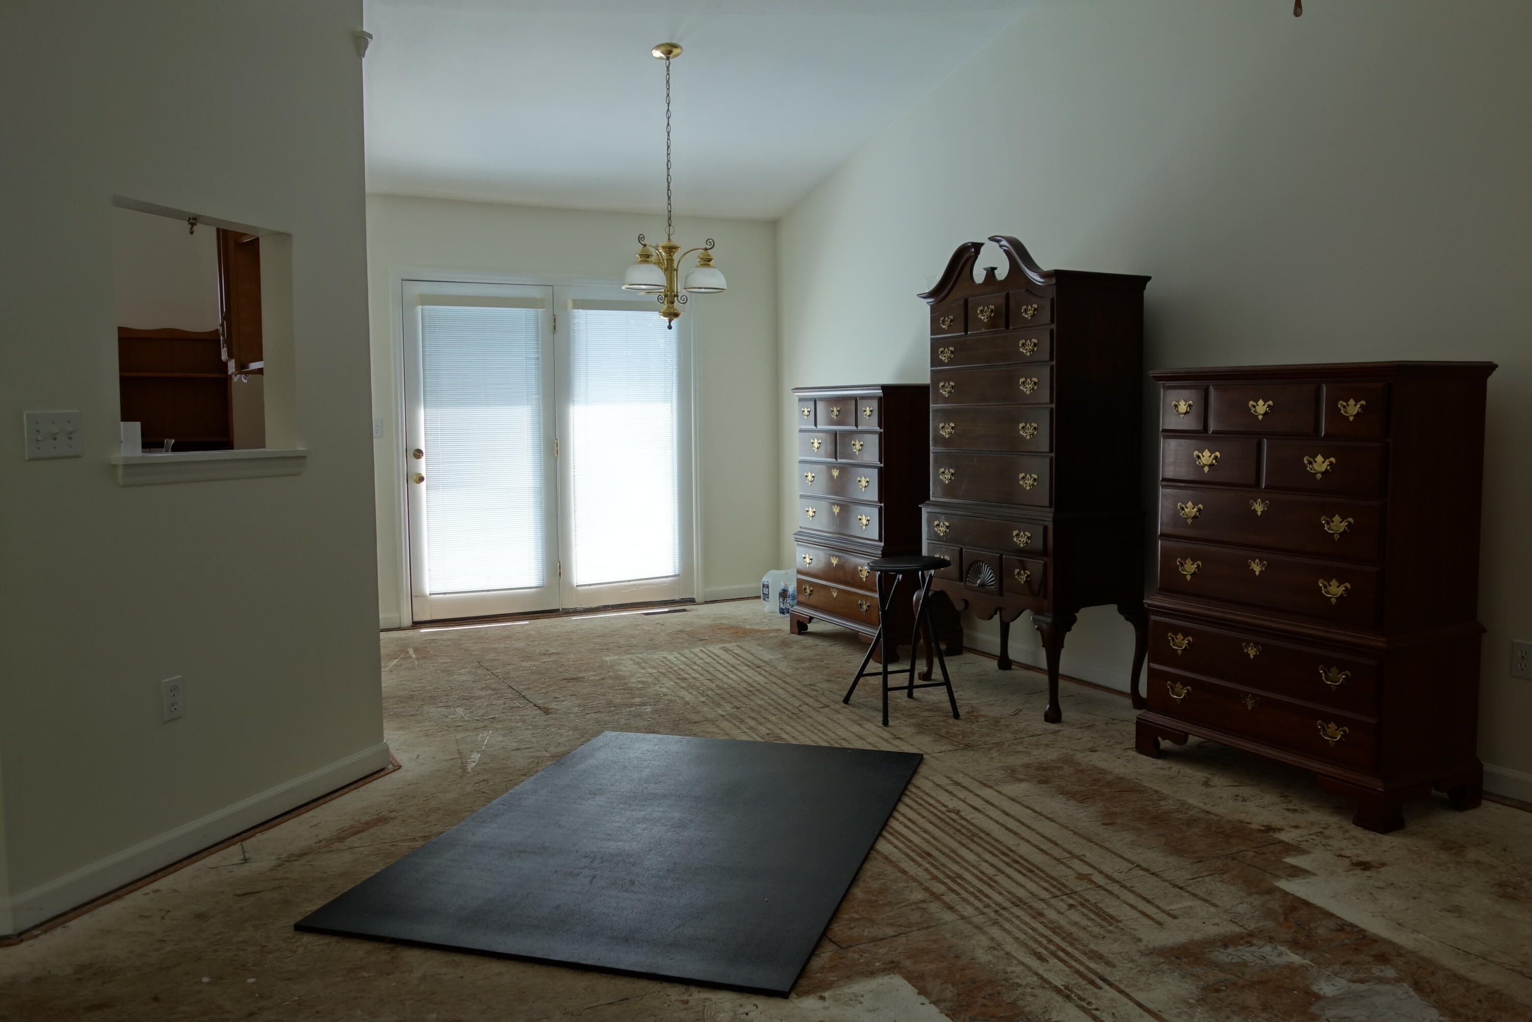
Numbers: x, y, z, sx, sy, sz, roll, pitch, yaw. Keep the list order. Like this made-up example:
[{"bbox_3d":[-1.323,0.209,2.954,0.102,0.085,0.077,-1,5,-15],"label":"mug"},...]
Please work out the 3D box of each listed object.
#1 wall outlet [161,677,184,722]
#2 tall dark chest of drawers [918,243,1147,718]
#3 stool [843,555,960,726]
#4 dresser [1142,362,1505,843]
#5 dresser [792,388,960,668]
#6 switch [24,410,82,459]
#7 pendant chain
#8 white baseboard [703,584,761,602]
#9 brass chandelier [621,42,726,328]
[{"bbox_3d":[-1.621,0.512,3.252,0.009,0.115,0.070,1,5,18],"label":"wall outlet"},{"bbox_3d":[1.133,-0.174,5.206,0.510,1.957,0.965,-3,5,-27],"label":"tall dark chest of drawers"},{"bbox_3d":[0.568,0.517,4.947,0.350,0.628,0.420,-2,5,-18],"label":"stool"},{"bbox_3d":[1.785,0.216,3.960,0.492,1.366,0.960,-3,5,-29],"label":"dresser"},{"bbox_3d":[0.572,0.033,6.384,0.492,1.366,0.960,-3,5,-27],"label":"dresser"},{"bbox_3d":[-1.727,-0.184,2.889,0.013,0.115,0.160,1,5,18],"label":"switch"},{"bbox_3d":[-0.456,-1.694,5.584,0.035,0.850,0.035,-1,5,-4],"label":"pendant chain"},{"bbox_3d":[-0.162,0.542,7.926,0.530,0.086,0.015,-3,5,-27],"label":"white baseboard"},{"bbox_3d":[-0.442,-1.526,5.618,0.490,1.312,0.490,-1,5,-4],"label":"brass chandelier"}]

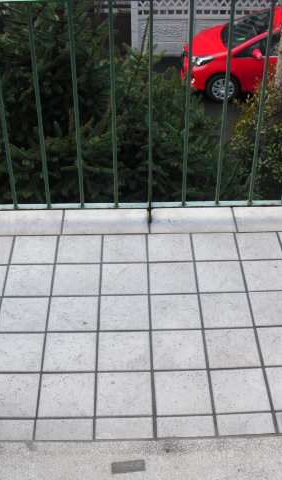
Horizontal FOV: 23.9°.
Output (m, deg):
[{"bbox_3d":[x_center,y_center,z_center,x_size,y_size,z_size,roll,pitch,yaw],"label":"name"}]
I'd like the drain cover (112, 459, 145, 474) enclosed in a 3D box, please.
[{"bbox_3d":[-0.033,0.618,1.802,0.090,0.010,0.034,-4,39,-5],"label":"drain cover"}]

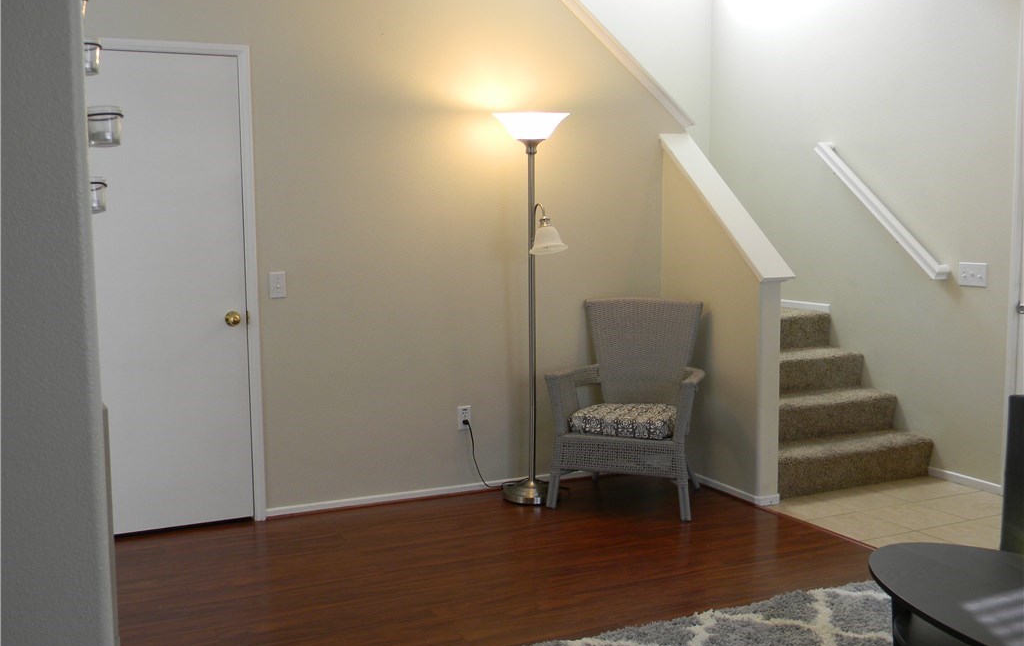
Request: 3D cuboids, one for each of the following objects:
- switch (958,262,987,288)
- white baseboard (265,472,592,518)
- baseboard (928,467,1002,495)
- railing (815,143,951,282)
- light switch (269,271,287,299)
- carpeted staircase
[{"bbox_3d":[2.219,-0.231,5.138,0.018,0.115,0.160,-3,7,-25],"label":"switch"},{"bbox_3d":[-0.171,0.803,5.236,2.080,0.045,0.014,-3,7,-25],"label":"white baseboard"},{"bbox_3d":[2.229,0.783,5.251,0.014,0.042,0.420,-3,7,-25],"label":"baseboard"},{"bbox_3d":[1.928,-0.617,5.621,0.090,0.058,1.130,-3,45,-25],"label":"railing"},{"bbox_3d":[-1.036,-0.166,4.717,0.072,0.115,0.016,-3,7,-25],"label":"light switch"},{"bbox_3d":[1.482,0.382,5.582,1.030,0.780,1.020,-3,7,-25],"label":"carpeted staircase"}]

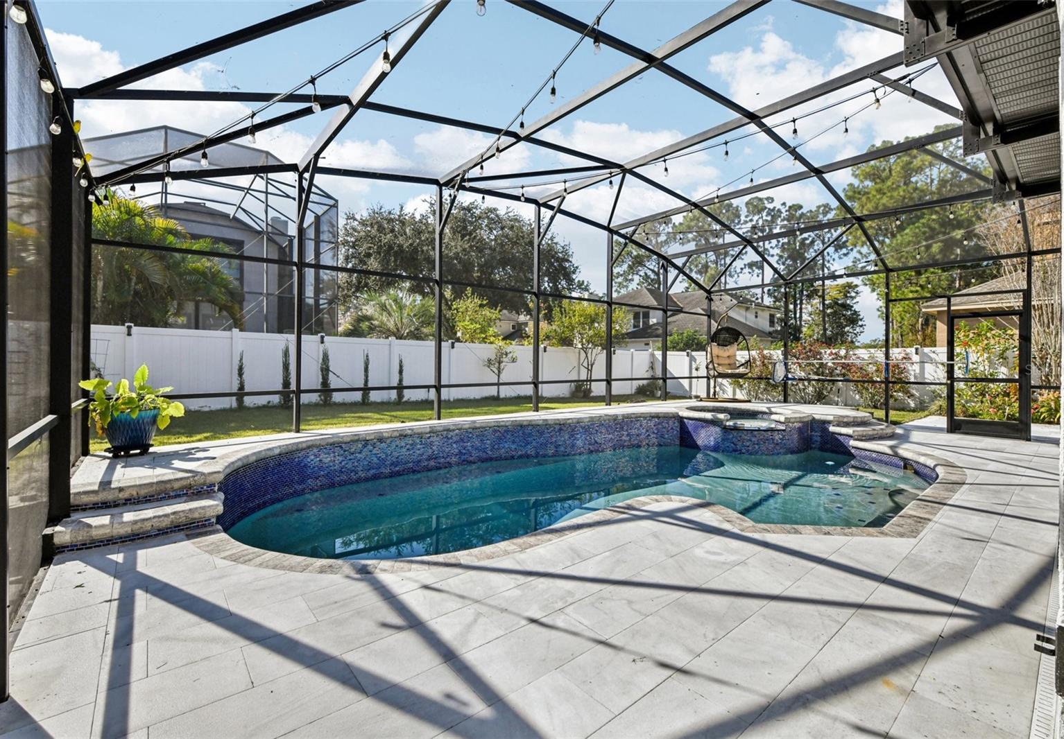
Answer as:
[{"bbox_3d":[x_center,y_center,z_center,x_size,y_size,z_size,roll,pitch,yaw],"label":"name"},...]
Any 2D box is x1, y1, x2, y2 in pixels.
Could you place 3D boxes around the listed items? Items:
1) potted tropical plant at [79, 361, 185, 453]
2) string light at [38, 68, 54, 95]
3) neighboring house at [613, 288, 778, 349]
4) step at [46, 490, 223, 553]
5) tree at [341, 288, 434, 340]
[{"bbox_3d":[-3.744,0.375,4.330,0.740,0.850,0.700,0,0,-41],"label":"potted tropical plant"},{"bbox_3d":[-2.502,-1.486,2.380,0.050,0.120,0.050,0,0,-40],"label":"string light"},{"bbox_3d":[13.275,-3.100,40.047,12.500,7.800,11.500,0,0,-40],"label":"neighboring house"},{"bbox_3d":[-2.739,1.058,3.269,0.860,0.163,0.430,0,0,-40],"label":"step"},{"bbox_3d":[-5.899,-1.200,19.000,3.700,4.300,3.700,0,0,-17],"label":"tree"}]

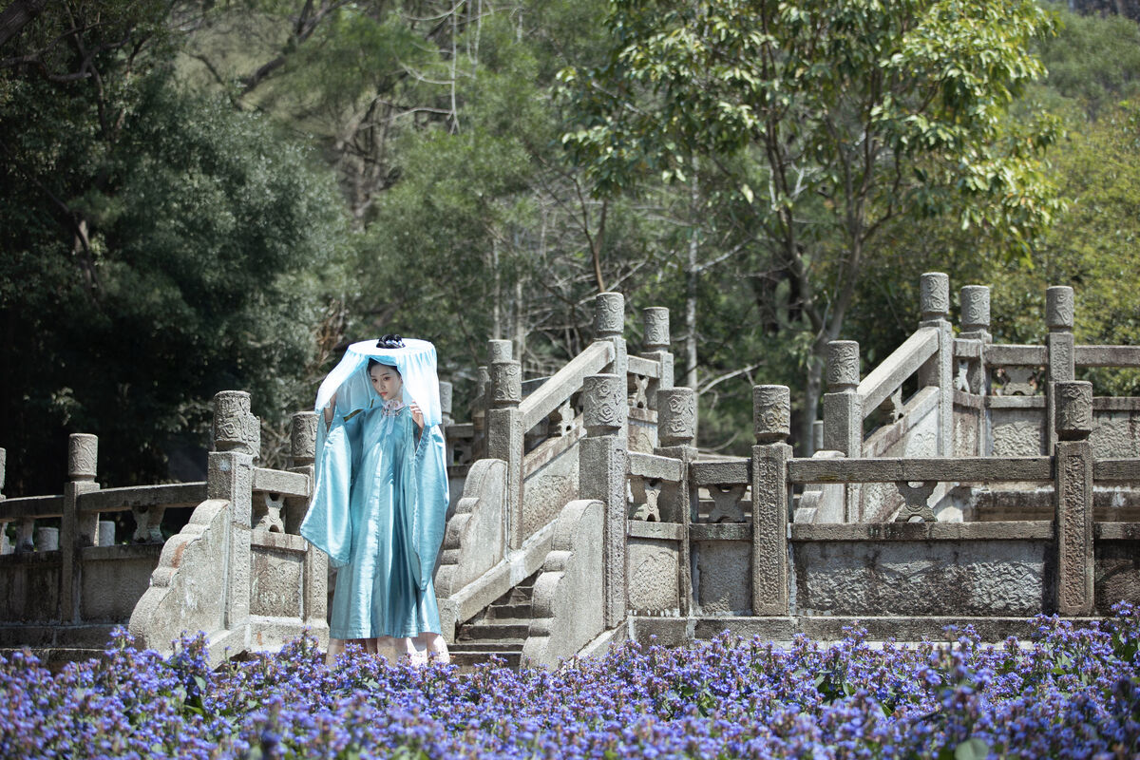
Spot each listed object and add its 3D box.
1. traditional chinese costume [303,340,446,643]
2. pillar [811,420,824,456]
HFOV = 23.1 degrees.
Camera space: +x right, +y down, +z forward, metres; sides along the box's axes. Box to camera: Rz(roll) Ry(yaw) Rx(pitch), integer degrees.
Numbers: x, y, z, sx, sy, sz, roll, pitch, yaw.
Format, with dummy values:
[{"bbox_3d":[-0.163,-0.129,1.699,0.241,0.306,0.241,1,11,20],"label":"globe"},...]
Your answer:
[{"bbox_3d":[-1.005,0.560,14.350,0.730,1.538,0.520,-1,-6,6],"label":"traditional chinese costume"},{"bbox_3d":[2.165,0.976,23.630,0.199,1.256,0.199,-3,-6,29],"label":"pillar"}]

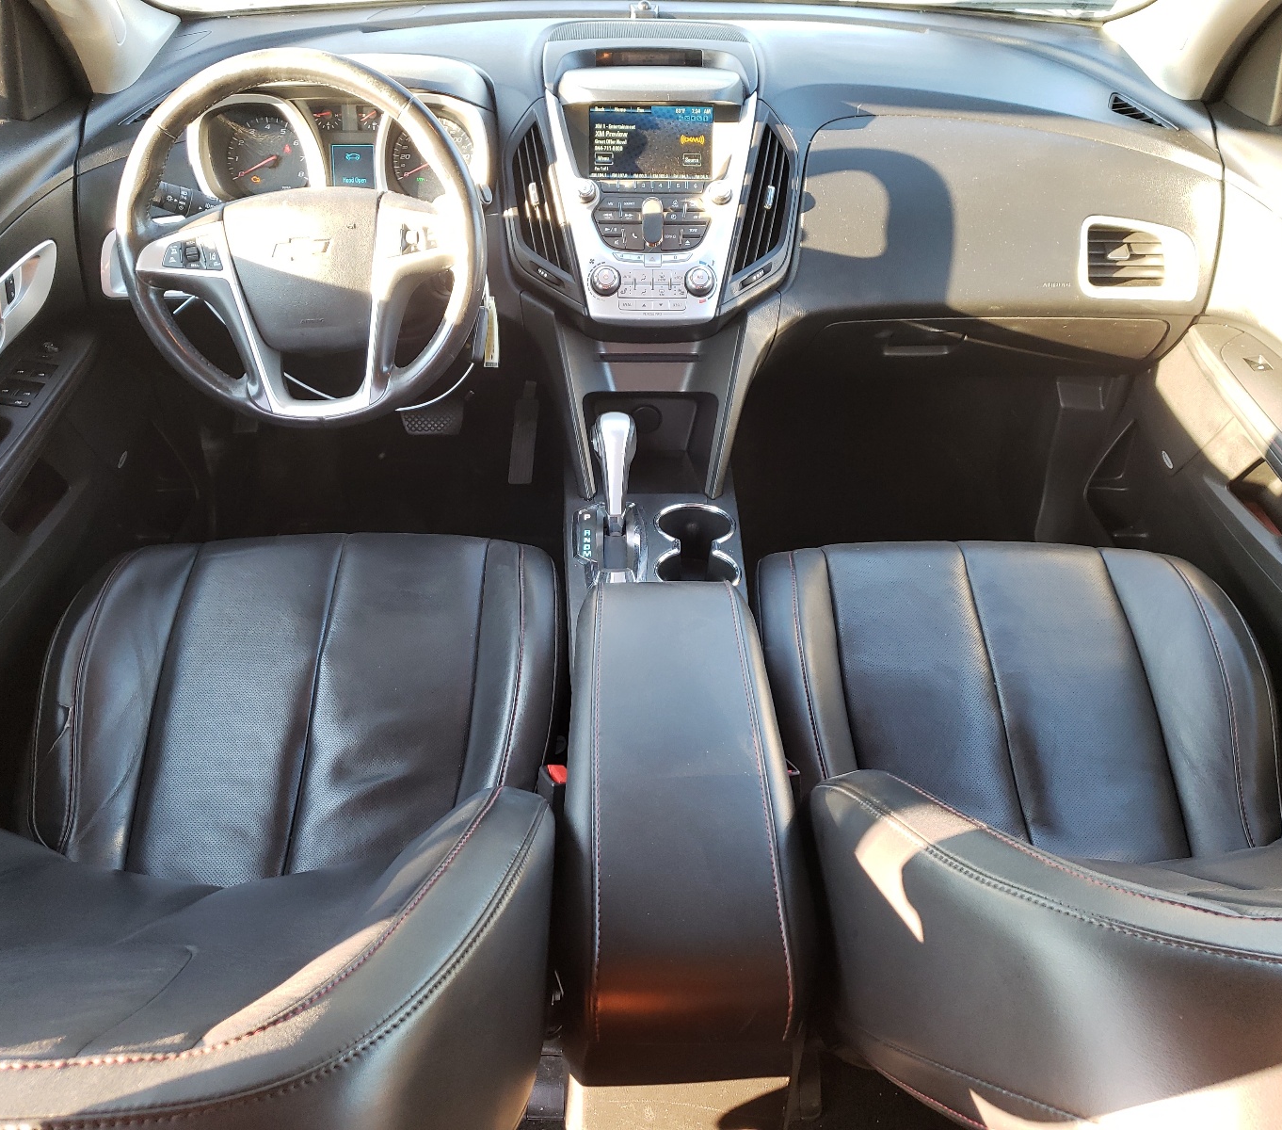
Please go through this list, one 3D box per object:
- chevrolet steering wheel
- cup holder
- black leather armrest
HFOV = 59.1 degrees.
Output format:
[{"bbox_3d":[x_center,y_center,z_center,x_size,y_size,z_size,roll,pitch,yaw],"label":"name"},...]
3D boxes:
[{"bbox_3d":[-0.347,-0.337,1.184,0.385,0.385,0.100,0,6,0],"label":"chevrolet steering wheel"},{"bbox_3d":[0.060,0.009,1.241,0.093,0.070,0.186,0,35,-1],"label":"cup holder"},{"bbox_3d":[0.027,0.184,0.915,0.172,0.100,0.459,-1,35,-1],"label":"black leather armrest"}]

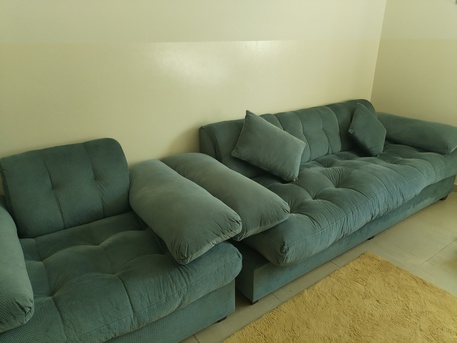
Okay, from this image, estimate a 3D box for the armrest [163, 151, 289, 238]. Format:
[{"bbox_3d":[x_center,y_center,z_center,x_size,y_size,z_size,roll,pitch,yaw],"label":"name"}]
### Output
[{"bbox_3d":[-0.043,0.111,2.160,0.394,0.211,0.854,-15,28,-34],"label":"armrest"}]

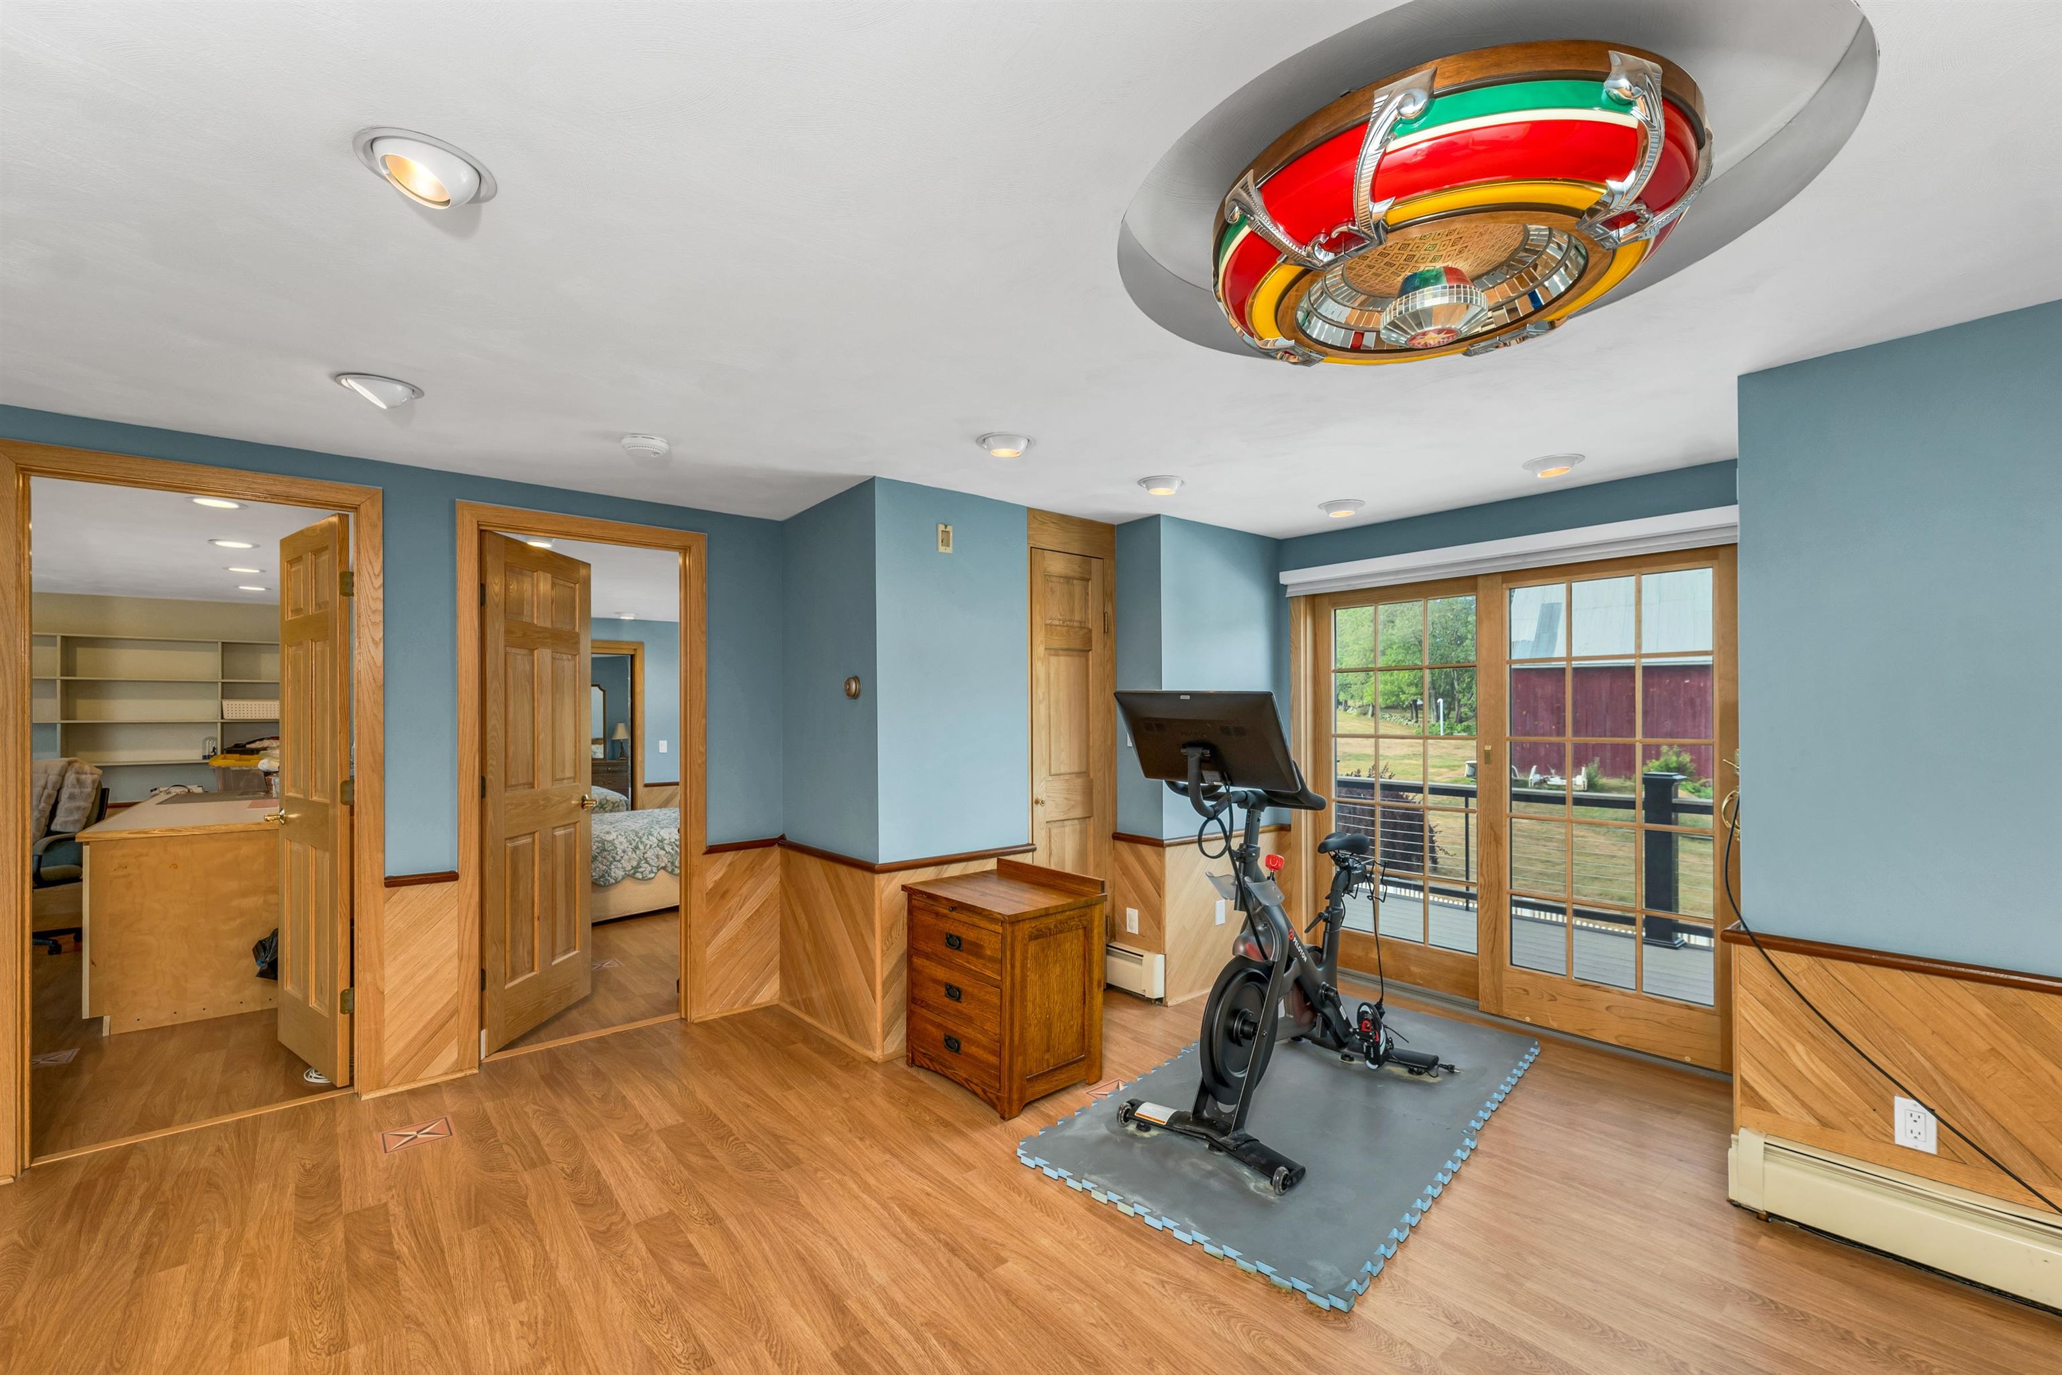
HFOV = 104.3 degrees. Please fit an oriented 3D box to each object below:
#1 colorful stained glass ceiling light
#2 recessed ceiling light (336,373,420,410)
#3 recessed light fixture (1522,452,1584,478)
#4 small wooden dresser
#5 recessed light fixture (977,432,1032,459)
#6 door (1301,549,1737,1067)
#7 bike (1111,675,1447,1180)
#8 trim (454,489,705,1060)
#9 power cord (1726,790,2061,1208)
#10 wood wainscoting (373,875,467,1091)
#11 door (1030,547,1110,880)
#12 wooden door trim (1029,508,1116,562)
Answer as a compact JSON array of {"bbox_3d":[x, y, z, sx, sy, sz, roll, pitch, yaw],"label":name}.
[{"bbox_3d":[0.740,-0.751,1.479,0.810,0.250,0.810,0,-1,-39],"label":"colorful stained glass ceiling light"},{"bbox_3d":[-1.770,-0.790,2.178,0.200,0.060,0.200,0,-1,-39],"label":"recessed ceiling light"},{"bbox_3d":[1.910,-0.798,2.934,0.200,0.060,0.200,0,-1,-39],"label":"recessed light fixture"},{"bbox_3d":[-0.106,1.062,2.981,0.465,0.730,0.600,0,-1,-42],"label":"small wooden dresser"},{"bbox_3d":[-0.082,-0.792,2.678,0.200,0.060,0.200,0,-1,0],"label":"recessed light fixture"},{"bbox_3d":[2.020,0.441,3.448,0.110,1.945,1.755,0,-1,-43],"label":"door"},{"bbox_3d":[0.888,0.705,2.780,1.280,1.390,0.580,1,-1,-45],"label":"bike"},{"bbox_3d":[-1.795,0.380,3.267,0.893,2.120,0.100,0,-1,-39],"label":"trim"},{"bbox_3d":[2.180,0.742,2.081,0.220,0.927,0.584,0,-1,-43],"label":"power cord"},{"bbox_3d":[-2.210,1.060,2.907,0.237,0.753,0.040,0,-1,-39],"label":"wood wainscoting"},{"bbox_3d":[0.185,0.398,3.819,0.480,2.060,0.045,0,-1,-39],"label":"door"},{"bbox_3d":[0.202,-0.714,3.840,0.563,0.173,0.045,0,-1,-39],"label":"wooden door trim"}]

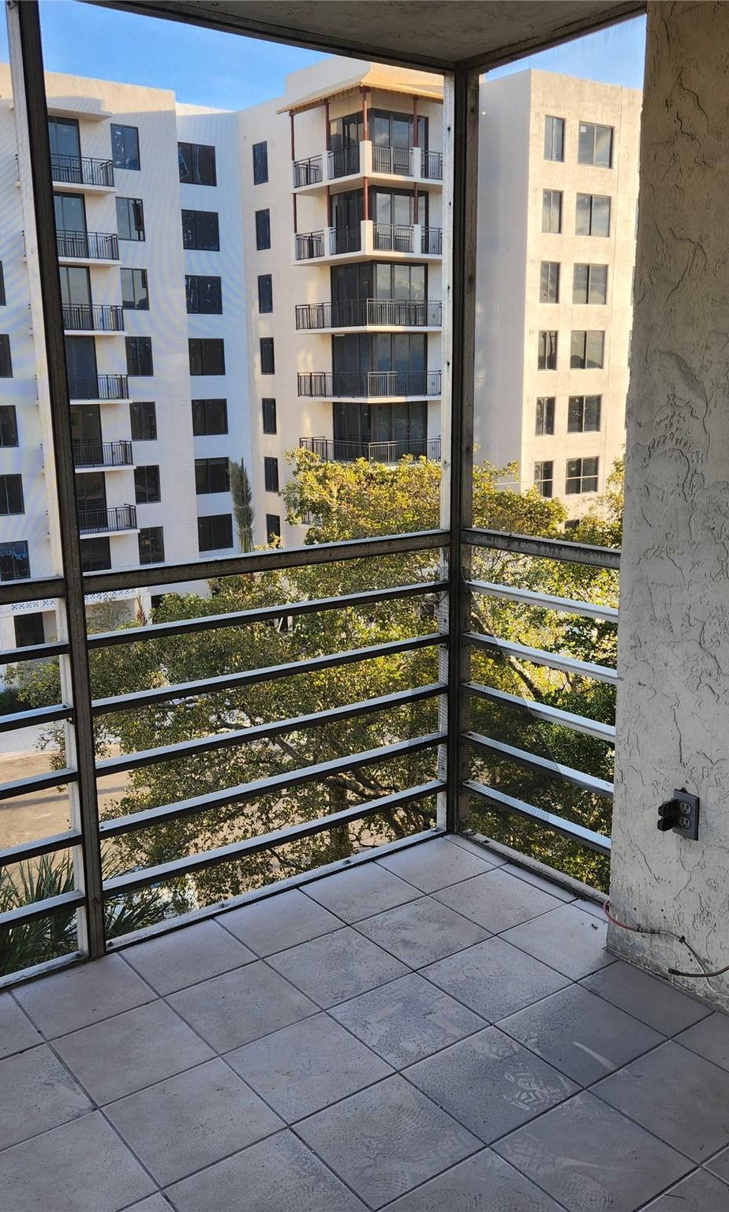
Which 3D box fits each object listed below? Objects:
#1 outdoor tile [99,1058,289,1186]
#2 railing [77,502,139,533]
[{"bbox_3d":[-0.379,1.135,2.373,0.297,0.011,0.297,-10,15,-36],"label":"outdoor tile"},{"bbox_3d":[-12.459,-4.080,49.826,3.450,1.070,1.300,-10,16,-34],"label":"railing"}]

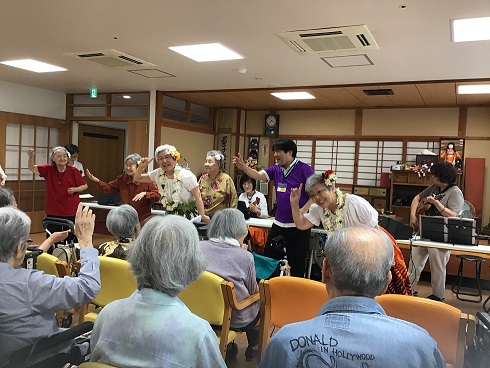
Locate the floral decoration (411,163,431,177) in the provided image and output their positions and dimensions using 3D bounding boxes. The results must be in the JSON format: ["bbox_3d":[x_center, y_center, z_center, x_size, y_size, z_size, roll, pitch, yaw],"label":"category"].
[{"bbox_3d":[2.967,-0.244,7.400,0.340,0.240,0.200,4,2,26],"label":"floral decoration"}]

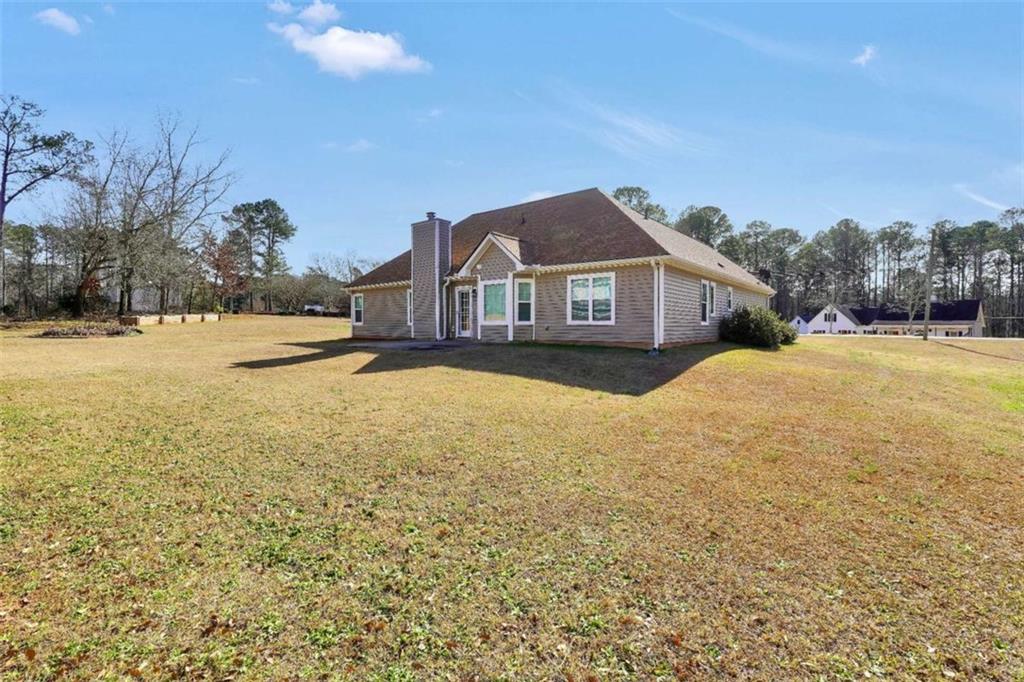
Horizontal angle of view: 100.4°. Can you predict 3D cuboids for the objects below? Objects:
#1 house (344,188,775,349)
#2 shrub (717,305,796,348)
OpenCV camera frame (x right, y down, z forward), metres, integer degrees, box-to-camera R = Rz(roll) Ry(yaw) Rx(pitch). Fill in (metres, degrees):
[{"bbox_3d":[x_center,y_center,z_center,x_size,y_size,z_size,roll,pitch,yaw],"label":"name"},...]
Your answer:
[{"bbox_3d":[4.011,-3.656,26.125,18.300,6.950,21.000,2,3,39],"label":"house"},{"bbox_3d":[10.618,-0.580,18.423,2.500,1.750,3.200,2,3,39],"label":"shrub"}]

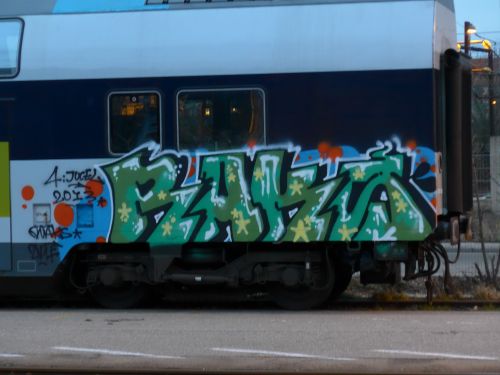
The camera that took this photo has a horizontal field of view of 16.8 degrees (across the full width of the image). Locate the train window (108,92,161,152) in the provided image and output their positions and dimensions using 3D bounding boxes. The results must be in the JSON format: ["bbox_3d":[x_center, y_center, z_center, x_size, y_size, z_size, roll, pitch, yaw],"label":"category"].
[{"bbox_3d":[-1.502,-0.848,22.294,0.728,0.832,0.080,-1,1,13],"label":"train window"}]

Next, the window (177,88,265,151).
[{"bbox_3d":[-0.364,-0.868,22.040,1.179,0.829,0.080,-1,1,13],"label":"window"}]

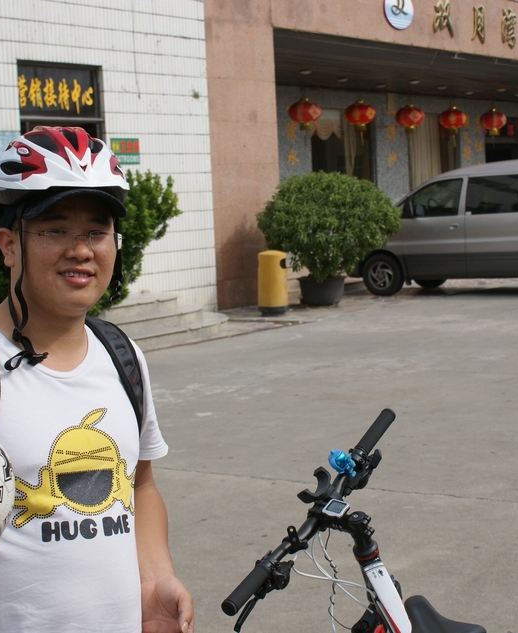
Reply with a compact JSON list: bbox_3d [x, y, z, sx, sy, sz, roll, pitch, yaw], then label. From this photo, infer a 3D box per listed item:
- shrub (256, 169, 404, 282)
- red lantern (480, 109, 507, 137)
[{"bbox_3d":[0.992,-1.266,19.300,1.950,1.580,2.000,-3,5,0],"label":"shrub"},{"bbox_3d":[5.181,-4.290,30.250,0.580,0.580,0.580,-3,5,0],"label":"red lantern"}]

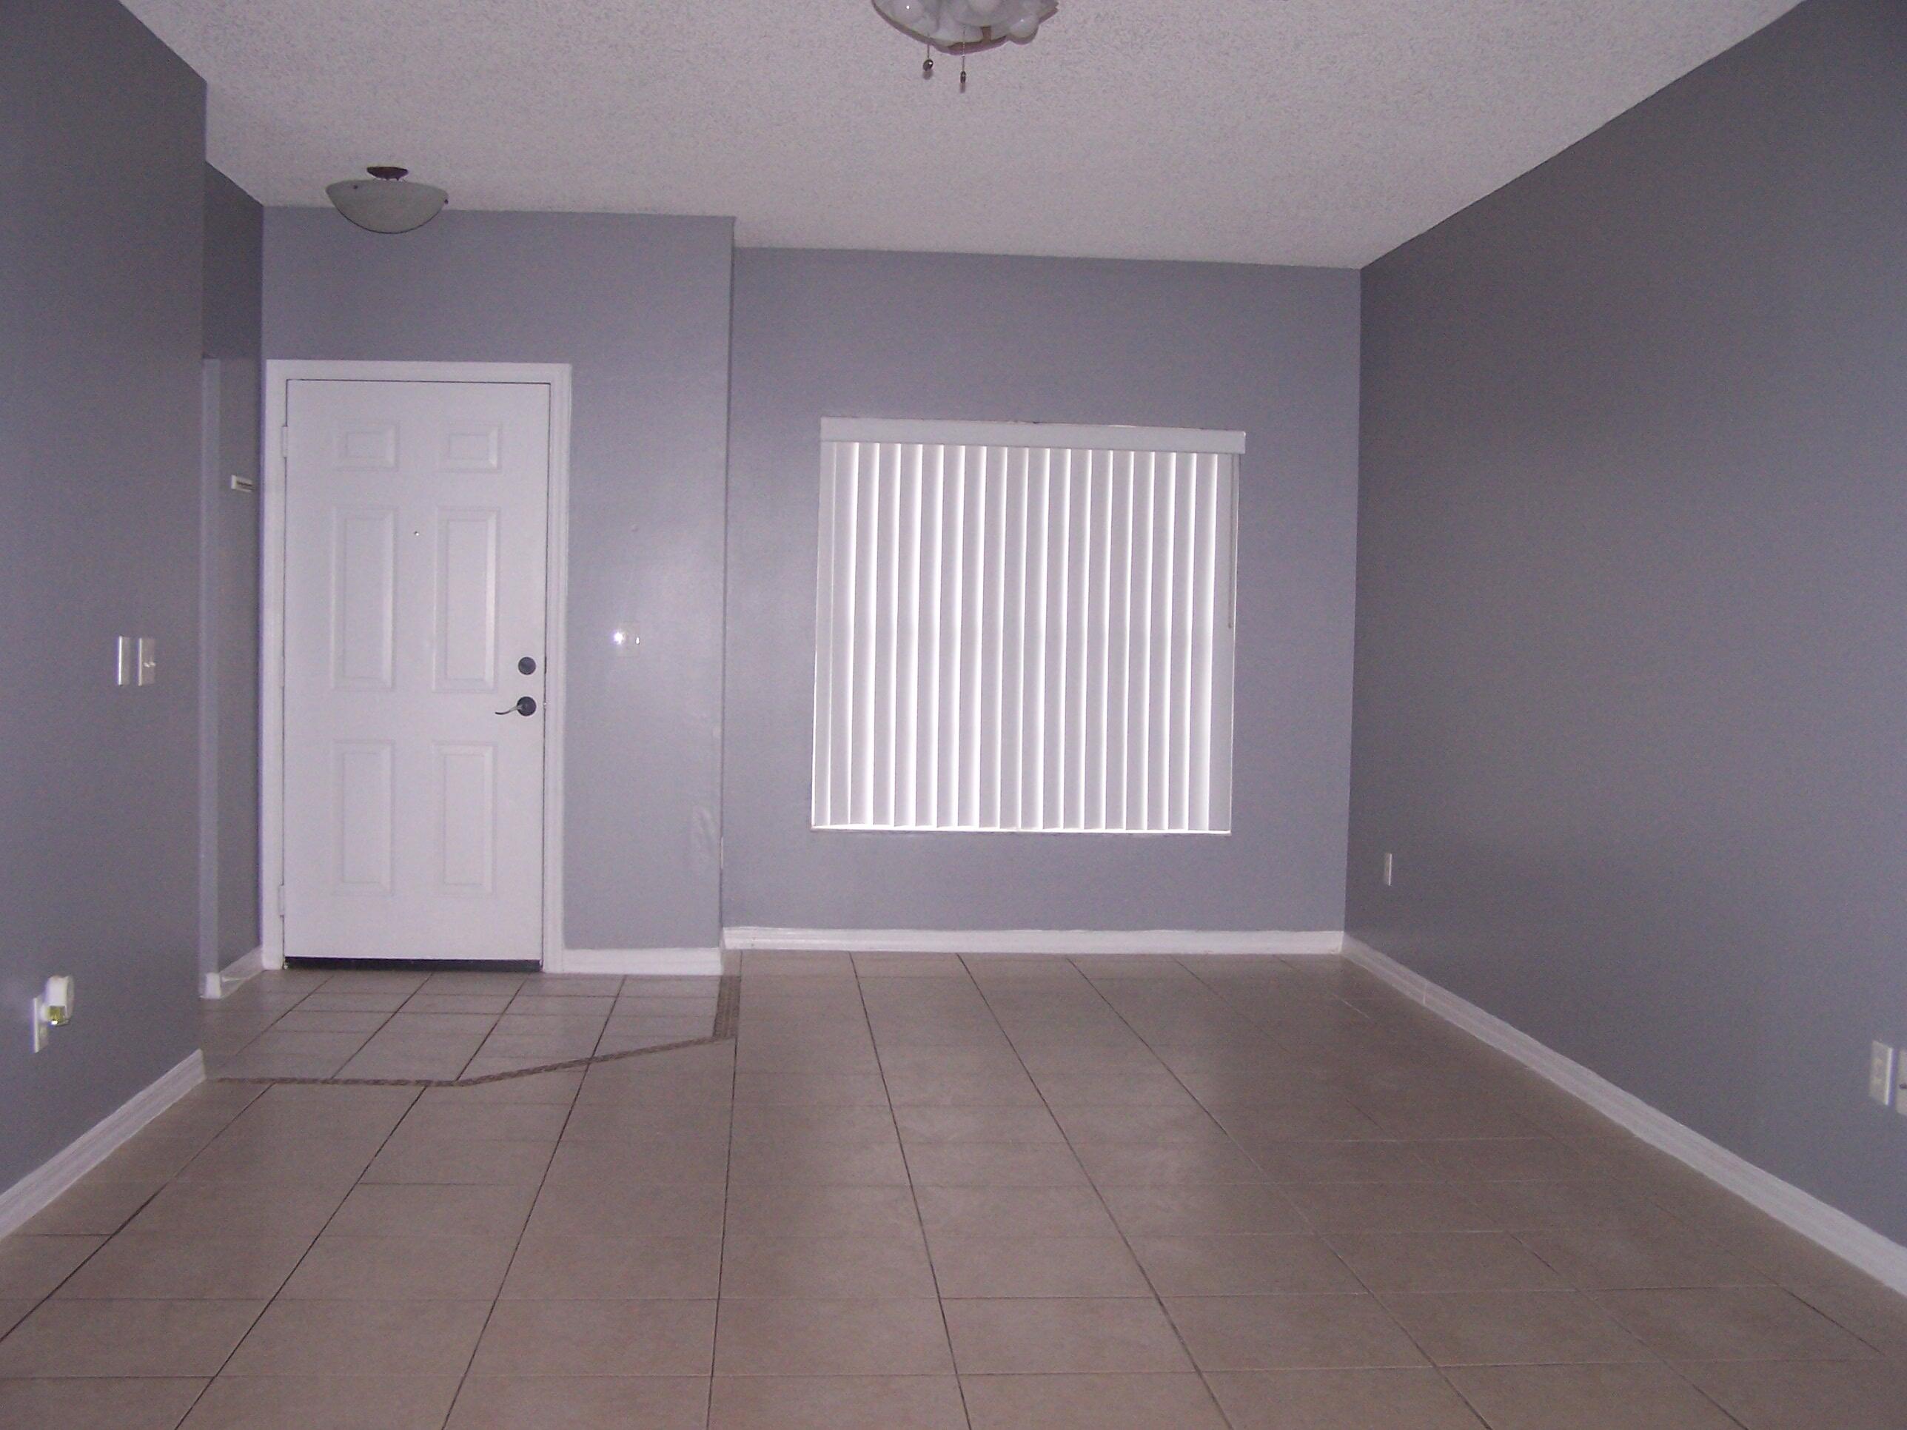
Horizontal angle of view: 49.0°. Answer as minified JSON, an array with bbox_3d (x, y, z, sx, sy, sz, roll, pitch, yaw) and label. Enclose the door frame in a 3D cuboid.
[{"bbox_3d":[-1.885,-0.161,7.393,1.044,2.138,0.120,1,3,-5],"label":"door frame"}]

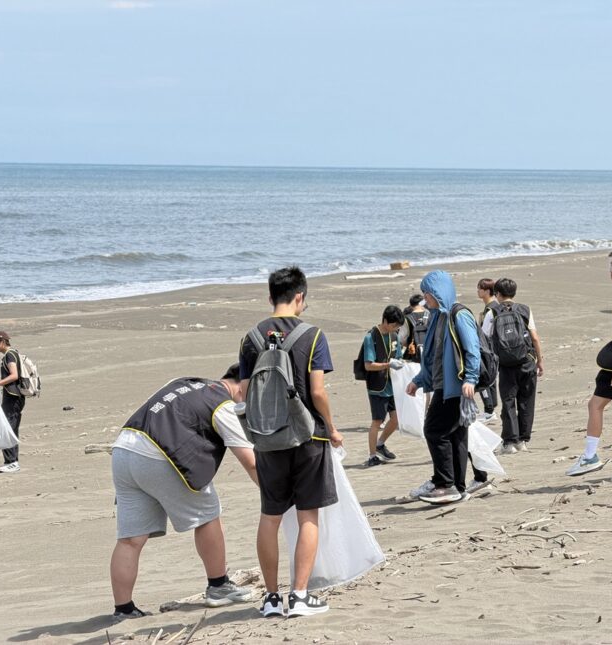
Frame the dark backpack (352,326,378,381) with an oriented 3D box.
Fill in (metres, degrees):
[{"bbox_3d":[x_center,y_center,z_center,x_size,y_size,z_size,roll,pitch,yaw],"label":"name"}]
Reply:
[{"bbox_3d":[0.631,0.318,25.500,0.250,0.500,0.300,4,5,39],"label":"dark backpack"}]

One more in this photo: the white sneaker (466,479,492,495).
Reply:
[{"bbox_3d":[1.320,1.247,18.950,0.280,0.115,0.110,-1,4,-22],"label":"white sneaker"}]

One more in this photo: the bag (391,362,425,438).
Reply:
[{"bbox_3d":[1.050,0.791,25.200,0.420,0.750,0.360,1,4,0],"label":"bag"}]

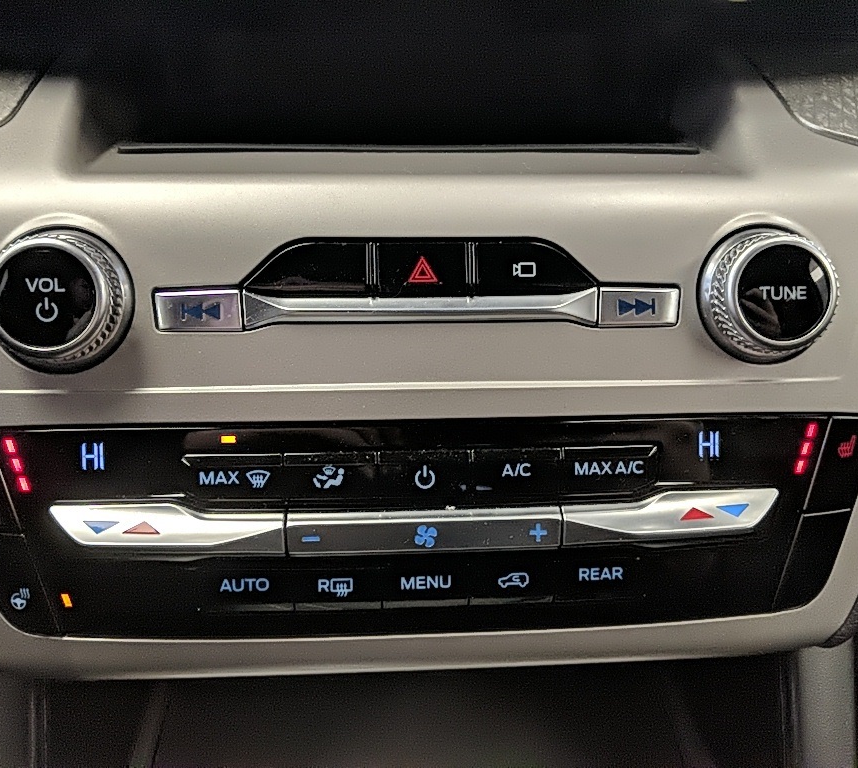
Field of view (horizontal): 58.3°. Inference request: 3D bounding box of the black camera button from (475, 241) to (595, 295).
[{"bbox_3d":[0.031,-0.034,0.230,0.035,0.016,0.008,-1,3,-4],"label":"black camera button"}]

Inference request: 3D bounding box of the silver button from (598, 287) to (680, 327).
[{"bbox_3d":[0.062,-0.023,0.232,0.025,0.012,0.007,-1,3,-4],"label":"silver button"}]

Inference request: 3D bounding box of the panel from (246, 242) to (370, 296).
[{"bbox_3d":[-0.035,-0.033,0.225,0.035,0.015,0.008,-1,3,-4],"label":"panel"}]

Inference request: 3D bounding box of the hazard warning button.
[{"bbox_3d":[-0.002,-0.033,0.228,0.027,0.016,0.008,-1,3,-4],"label":"hazard warning button"}]

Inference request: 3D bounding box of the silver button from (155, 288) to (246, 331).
[{"bbox_3d":[-0.066,-0.021,0.224,0.025,0.012,0.007,-1,3,-4],"label":"silver button"}]

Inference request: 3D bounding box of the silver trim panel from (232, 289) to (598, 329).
[{"bbox_3d":[-0.003,-0.022,0.227,0.104,0.011,0.008,-1,3,-4],"label":"silver trim panel"}]

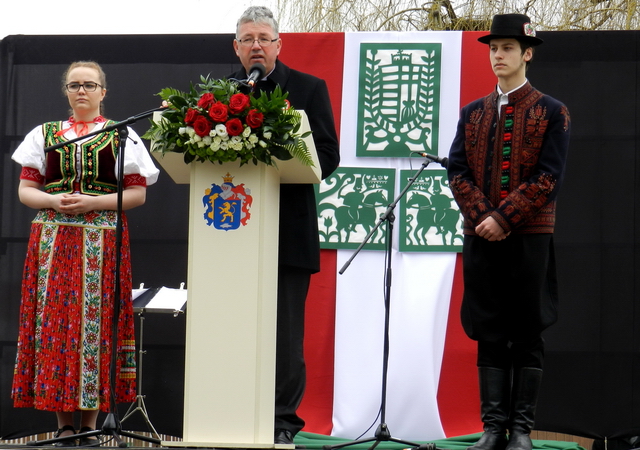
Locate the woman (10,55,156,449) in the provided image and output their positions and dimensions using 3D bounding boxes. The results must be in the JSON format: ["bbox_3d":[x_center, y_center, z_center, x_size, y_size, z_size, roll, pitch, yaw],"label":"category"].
[{"bbox_3d":[-0.989,0.124,8.950,0.580,1.600,0.440,0,-5,9],"label":"woman"}]

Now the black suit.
[{"bbox_3d":[-0.217,0.083,8.620,0.580,1.518,0.400,0,-6,14],"label":"black suit"}]

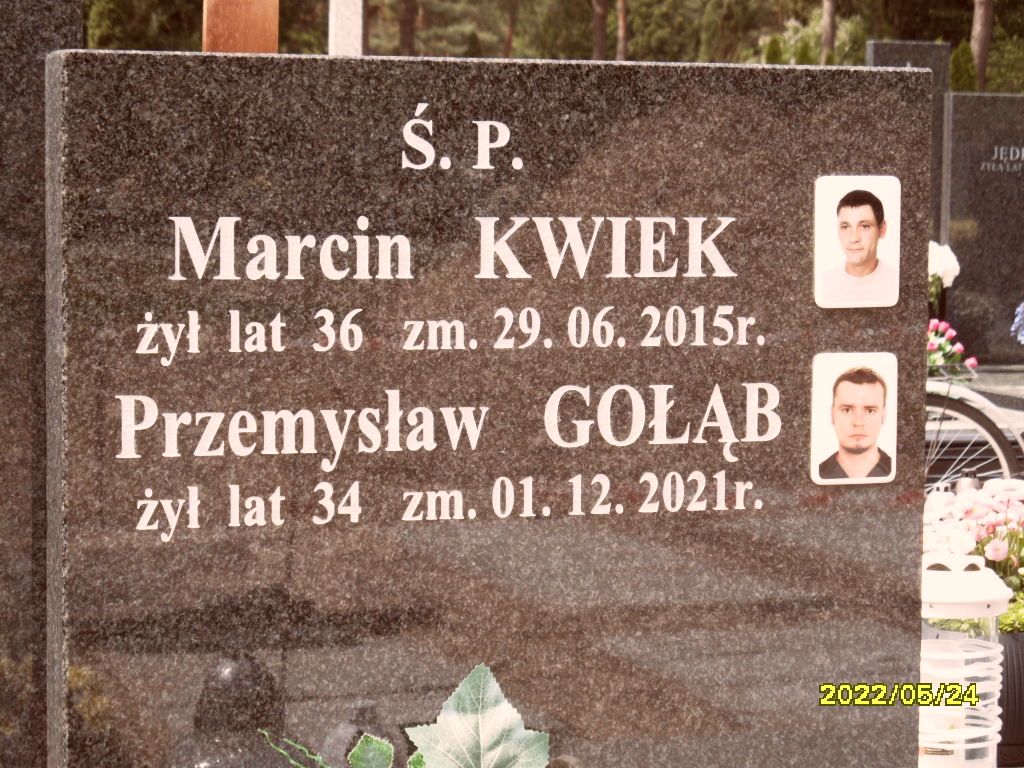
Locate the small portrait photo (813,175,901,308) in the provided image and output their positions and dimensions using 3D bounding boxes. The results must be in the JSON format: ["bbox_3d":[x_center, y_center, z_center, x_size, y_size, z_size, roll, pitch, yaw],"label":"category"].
[{"bbox_3d":[0.316,-0.130,2.698,0.088,0.121,0.006,-1,5,-20],"label":"small portrait photo"}]

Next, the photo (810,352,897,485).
[{"bbox_3d":[0.315,0.031,2.710,0.088,0.121,0.006,-1,5,-20],"label":"photo"}]

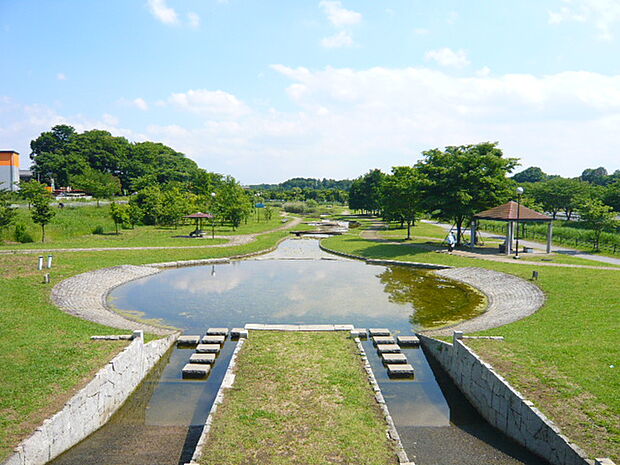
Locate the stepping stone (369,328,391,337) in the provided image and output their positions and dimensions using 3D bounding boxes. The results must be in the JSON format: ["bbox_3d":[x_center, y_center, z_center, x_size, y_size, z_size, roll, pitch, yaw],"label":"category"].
[{"bbox_3d":[2.114,3.074,15.209,0.550,0.150,0.450,1,4,-1],"label":"stepping stone"}]

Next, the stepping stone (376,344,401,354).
[{"bbox_3d":[2.141,3.200,13.562,0.550,0.150,0.450,1,4,-1],"label":"stepping stone"}]

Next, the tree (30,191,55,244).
[{"bbox_3d":[-23.663,-1.324,44.326,2.100,4.436,2.100,1,4,-1],"label":"tree"}]

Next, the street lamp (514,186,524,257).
[{"bbox_3d":[13.233,-0.603,31.775,0.420,4.557,0.420,1,4,-1],"label":"street lamp"}]

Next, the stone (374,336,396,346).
[{"bbox_3d":[2.142,3.138,14.377,0.550,0.150,0.450,1,4,-1],"label":"stone"}]

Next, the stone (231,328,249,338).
[{"bbox_3d":[-2.078,3.036,15.049,0.500,0.150,0.450,1,4,-1],"label":"stone"}]

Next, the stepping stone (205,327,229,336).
[{"bbox_3d":[-2.758,3.029,15.041,0.550,0.150,0.450,1,4,-1],"label":"stepping stone"}]

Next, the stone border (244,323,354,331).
[{"bbox_3d":[-0.316,2.999,15.421,3.300,0.170,0.500,1,4,-1],"label":"stone border"}]

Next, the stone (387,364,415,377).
[{"bbox_3d":[2.175,3.316,12.045,0.550,0.150,0.450,1,4,-1],"label":"stone"}]

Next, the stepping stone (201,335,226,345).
[{"bbox_3d":[-2.731,3.093,14.197,0.550,0.150,0.450,1,4,-1],"label":"stepping stone"}]

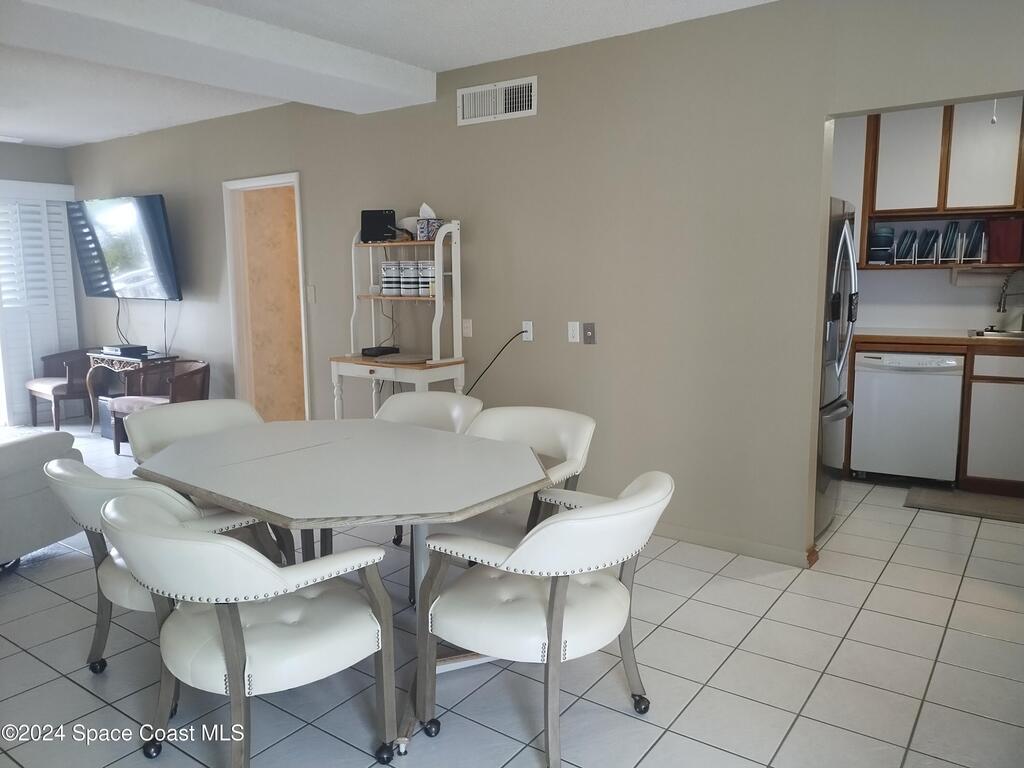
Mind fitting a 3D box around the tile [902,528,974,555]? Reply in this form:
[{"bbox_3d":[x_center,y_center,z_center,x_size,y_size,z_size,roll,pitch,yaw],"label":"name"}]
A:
[{"bbox_3d":[2.180,0.813,3.804,0.302,0.010,0.302,6,10,35],"label":"tile"}]

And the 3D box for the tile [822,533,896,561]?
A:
[{"bbox_3d":[1.736,0.813,3.675,0.297,0.010,0.297,5,10,36],"label":"tile"}]

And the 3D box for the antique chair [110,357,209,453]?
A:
[{"bbox_3d":[-2.682,0.187,5.758,0.580,0.710,0.610,6,10,35],"label":"antique chair"}]

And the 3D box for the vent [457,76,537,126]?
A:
[{"bbox_3d":[-0.109,-1.581,4.134,0.557,0.207,0.025,5,10,36],"label":"vent"}]

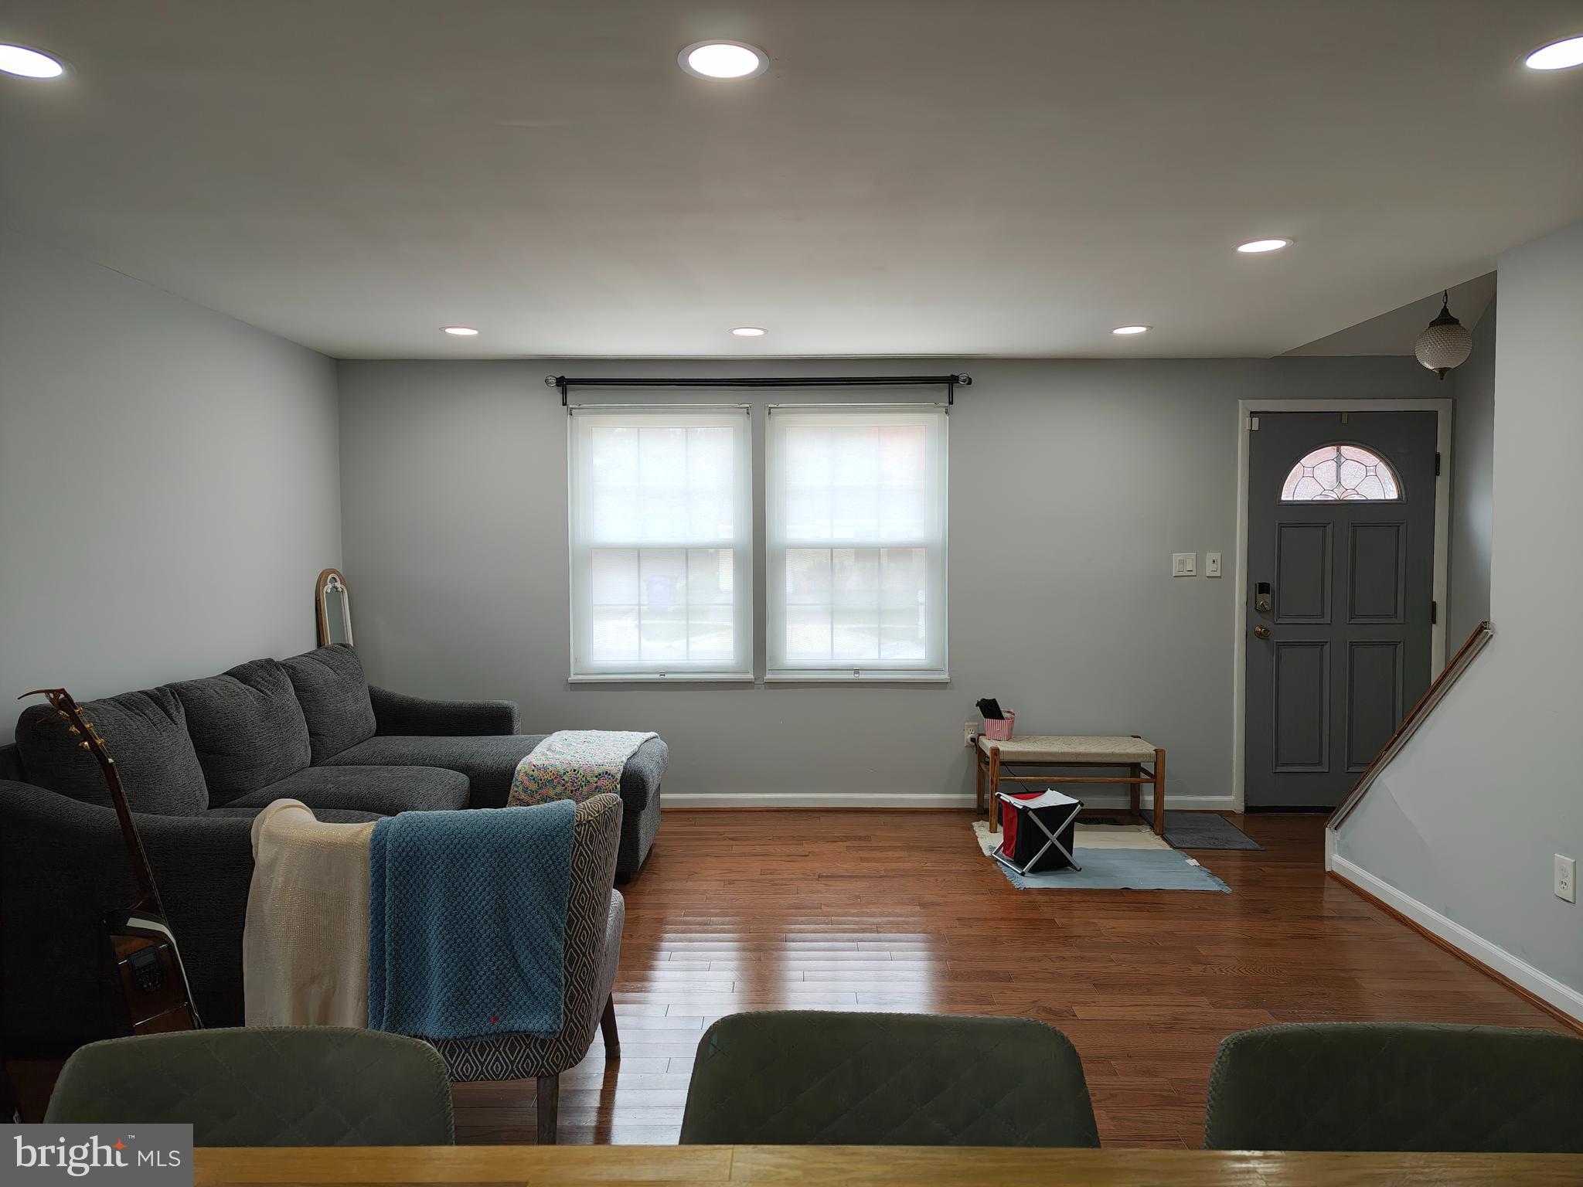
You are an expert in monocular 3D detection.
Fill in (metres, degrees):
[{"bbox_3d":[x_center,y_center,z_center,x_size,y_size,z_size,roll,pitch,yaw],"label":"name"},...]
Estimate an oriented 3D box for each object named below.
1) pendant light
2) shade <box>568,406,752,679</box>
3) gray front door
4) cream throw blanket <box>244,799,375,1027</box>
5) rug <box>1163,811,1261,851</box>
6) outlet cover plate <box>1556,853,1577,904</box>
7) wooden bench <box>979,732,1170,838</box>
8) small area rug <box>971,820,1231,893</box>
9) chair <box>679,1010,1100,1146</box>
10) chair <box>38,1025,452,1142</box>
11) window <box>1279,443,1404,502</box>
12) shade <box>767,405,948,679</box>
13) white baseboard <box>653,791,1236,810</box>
[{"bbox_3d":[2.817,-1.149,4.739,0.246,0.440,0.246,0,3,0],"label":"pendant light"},{"bbox_3d":[-0.652,-0.249,5.460,0.918,1.360,0.100,0,3,0],"label":"shade"},{"bbox_3d":[2.764,0.087,5.513,0.938,2.009,0.055,0,3,0],"label":"gray front door"},{"bbox_3d":[-1.015,0.662,2.330,0.255,0.480,0.230,0,3,0],"label":"cream throw blanket"},{"bbox_3d":[1.934,1.117,5.218,0.382,0.010,0.687,0,3,0],"label":"rug"},{"bbox_3d":[2.181,0.802,3.090,0.008,0.116,0.073,0,3,0],"label":"outlet cover plate"},{"bbox_3d":[1.325,0.906,5.249,0.810,0.400,0.420,0,3,0],"label":"wooden bench"},{"bbox_3d":[1.295,1.123,4.764,0.820,0.012,1.030,0,3,0],"label":"small area rug"},{"bbox_3d":[0.100,0.933,1.072,0.500,0.840,0.570,0,3,3],"label":"chair"},{"bbox_3d":[-0.582,0.883,0.975,0.465,0.825,0.560,0,3,0],"label":"chair"},{"bbox_3d":[2.742,-0.600,5.475,0.605,0.292,0.040,0,3,0],"label":"window"},{"bbox_3d":[0.330,-0.251,5.474,0.901,1.356,0.060,0,3,0],"label":"shade"},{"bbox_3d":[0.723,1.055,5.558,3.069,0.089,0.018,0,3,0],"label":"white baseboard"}]

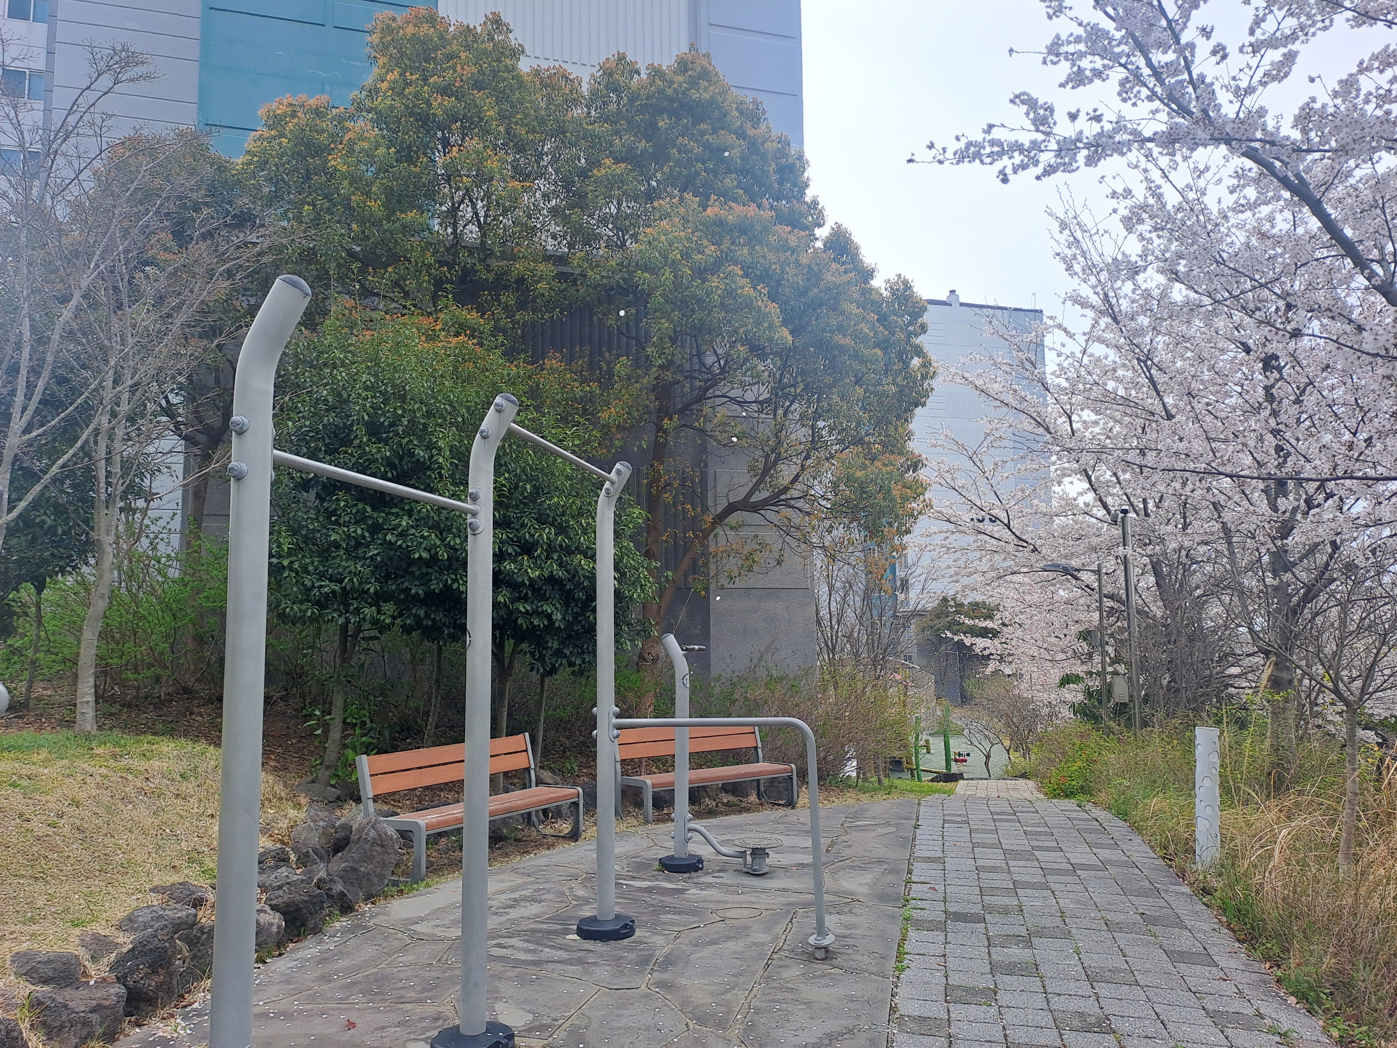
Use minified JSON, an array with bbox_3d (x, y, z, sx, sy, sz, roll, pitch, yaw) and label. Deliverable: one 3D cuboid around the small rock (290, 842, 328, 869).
[{"bbox_3d":[-2.259,1.918,5.850,0.200,0.140,0.180,3,-7,-30],"label":"small rock"}]

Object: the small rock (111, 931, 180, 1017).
[{"bbox_3d":[-2.312,1.879,4.220,0.280,0.310,0.250,3,-7,-30],"label":"small rock"}]

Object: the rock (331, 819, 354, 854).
[{"bbox_3d":[-2.197,1.928,6.200,0.150,0.220,0.190,-1,-5,8],"label":"rock"}]

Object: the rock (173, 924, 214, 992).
[{"bbox_3d":[-2.193,1.918,4.450,0.250,0.280,0.240,-1,-5,8],"label":"rock"}]

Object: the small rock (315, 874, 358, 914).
[{"bbox_3d":[-2.050,2.093,5.700,0.240,0.230,0.240,-1,-5,8],"label":"small rock"}]

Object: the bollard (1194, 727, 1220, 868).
[{"bbox_3d":[3.402,1.840,6.798,0.162,0.970,0.162,0,-5,0],"label":"bollard"}]

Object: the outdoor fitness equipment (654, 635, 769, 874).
[{"bbox_3d":[0.129,1.557,6.906,0.840,1.550,0.360,-3,-6,24],"label":"outdoor fitness equipment"}]

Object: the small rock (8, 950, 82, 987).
[{"bbox_3d":[-2.555,1.739,3.950,0.250,0.130,0.200,3,-7,-30],"label":"small rock"}]

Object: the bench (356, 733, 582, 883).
[{"bbox_3d":[-1.586,1.990,7.297,0.580,0.770,1.580,-4,-7,33],"label":"bench"}]

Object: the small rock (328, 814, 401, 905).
[{"bbox_3d":[-1.970,1.982,5.950,0.400,0.460,0.350,3,-7,-30],"label":"small rock"}]

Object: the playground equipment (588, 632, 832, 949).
[{"bbox_3d":[0.249,1.452,5.928,1.320,1.563,1.780,-2,-5,16],"label":"playground equipment"}]

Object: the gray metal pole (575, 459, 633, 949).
[{"bbox_3d":[-0.492,0.898,5.347,0.310,2.448,0.310,0,-5,0],"label":"gray metal pole"}]

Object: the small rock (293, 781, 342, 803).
[{"bbox_3d":[-2.836,1.992,7.500,0.330,0.150,0.260,3,-7,-30],"label":"small rock"}]

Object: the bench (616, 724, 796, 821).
[{"bbox_3d":[0.090,2.218,9.173,1.530,0.750,0.600,3,-6,-33],"label":"bench"}]

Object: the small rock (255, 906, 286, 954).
[{"bbox_3d":[-2.145,2.009,5.000,0.220,0.240,0.220,-1,-5,8],"label":"small rock"}]

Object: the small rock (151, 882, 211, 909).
[{"bbox_3d":[-2.374,1.710,4.650,0.260,0.120,0.200,3,-7,-30],"label":"small rock"}]

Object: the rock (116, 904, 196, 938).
[{"bbox_3d":[-2.368,1.735,4.400,0.330,0.160,0.220,-1,-5,8],"label":"rock"}]

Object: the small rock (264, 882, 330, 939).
[{"bbox_3d":[-2.102,2.022,5.280,0.310,0.250,0.260,3,-7,-30],"label":"small rock"}]

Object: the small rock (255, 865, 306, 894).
[{"bbox_3d":[-2.246,1.901,5.400,0.280,0.170,0.240,-1,-5,8],"label":"small rock"}]

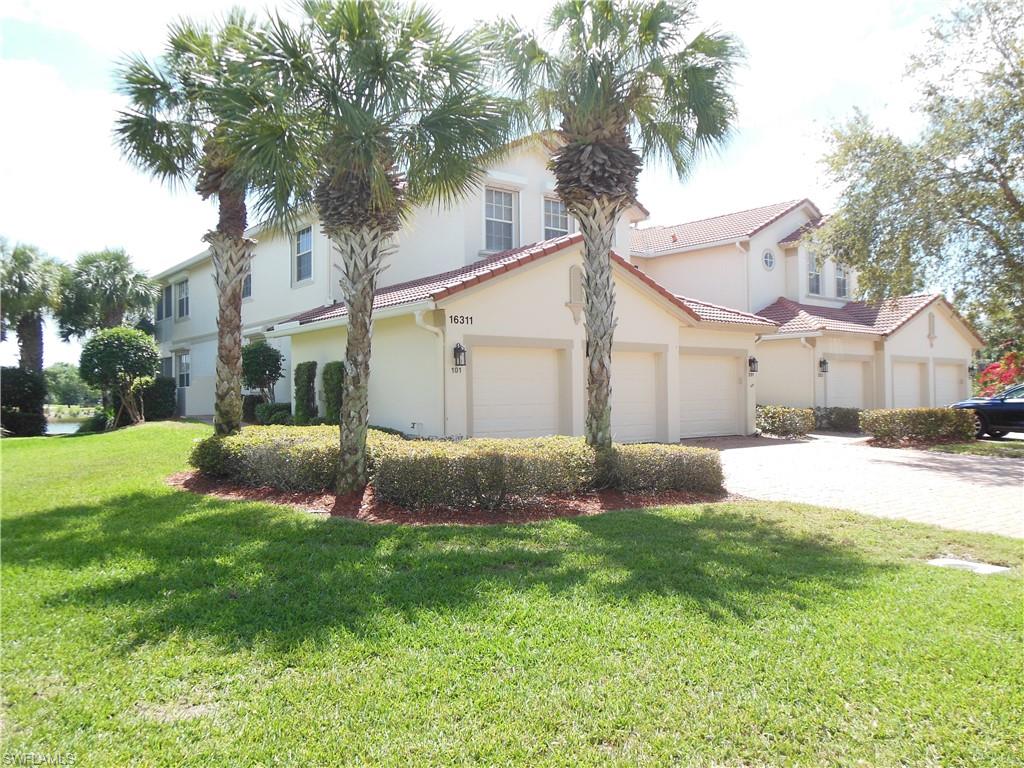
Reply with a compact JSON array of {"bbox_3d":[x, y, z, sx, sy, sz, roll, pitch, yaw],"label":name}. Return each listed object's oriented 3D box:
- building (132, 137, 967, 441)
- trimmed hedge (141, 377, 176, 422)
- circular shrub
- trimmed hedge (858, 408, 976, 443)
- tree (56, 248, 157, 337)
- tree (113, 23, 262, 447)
[{"bbox_3d":[0.504,-2.760,30.834,25.000,8.600,25.000,0,-1,-39],"label":"building"},{"bbox_3d":[-13.863,0.520,29.000,1.400,1.650,1.600,0,-1,-39],"label":"trimmed hedge"},{"bbox_3d":[-13.004,-0.315,24.500,2.500,3.200,2.500,0,-1,-39],"label":"circular shrub"},{"bbox_3d":[10.499,1.026,19.100,1.000,0.750,2.500,0,-1,-39],"label":"trimmed hedge"},{"bbox_3d":[-15.042,-1.880,27.500,3.700,6.400,3.700,0,-1,-39],"label":"tree"},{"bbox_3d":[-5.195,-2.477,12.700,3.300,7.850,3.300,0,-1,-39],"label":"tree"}]

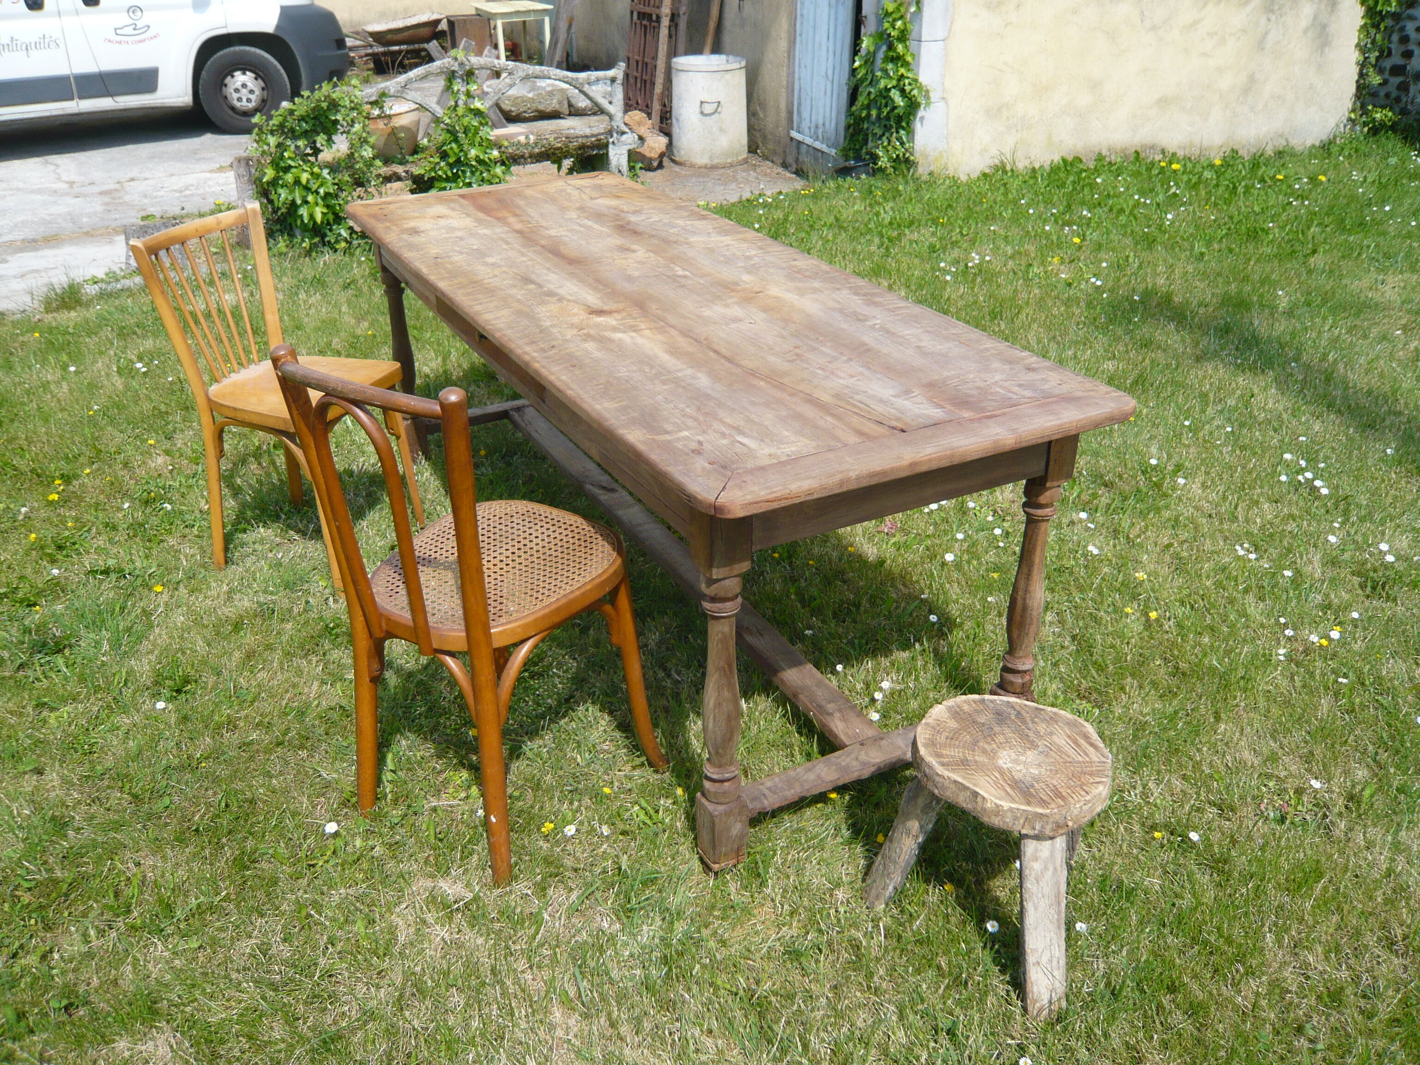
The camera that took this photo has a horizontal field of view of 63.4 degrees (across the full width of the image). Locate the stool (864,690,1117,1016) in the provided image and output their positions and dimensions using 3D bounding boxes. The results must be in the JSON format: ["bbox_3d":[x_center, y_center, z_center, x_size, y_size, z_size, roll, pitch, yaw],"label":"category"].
[{"bbox_3d":[0.452,0.491,1.788,0.355,0.360,0.345,0,28,0],"label":"stool"}]

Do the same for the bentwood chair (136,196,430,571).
[{"bbox_3d":[-1.030,-0.319,2.801,0.445,0.820,0.435,9,30,16],"label":"bentwood chair"}]

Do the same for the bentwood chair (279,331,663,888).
[{"bbox_3d":[-0.383,0.081,1.989,0.470,0.890,0.485,16,32,27],"label":"bentwood chair"}]

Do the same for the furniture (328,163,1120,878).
[{"bbox_3d":[-0.143,-0.223,2.686,0.809,0.760,2.080,-15,32,-25],"label":"furniture"}]

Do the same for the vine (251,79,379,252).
[{"bbox_3d":[-1.982,-1.872,5.753,0.600,0.750,0.520,-9,30,-16],"label":"vine"}]

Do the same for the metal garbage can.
[{"bbox_3d":[-0.006,-2.826,7.681,0.510,0.630,0.510,0,28,0],"label":"metal garbage can"}]

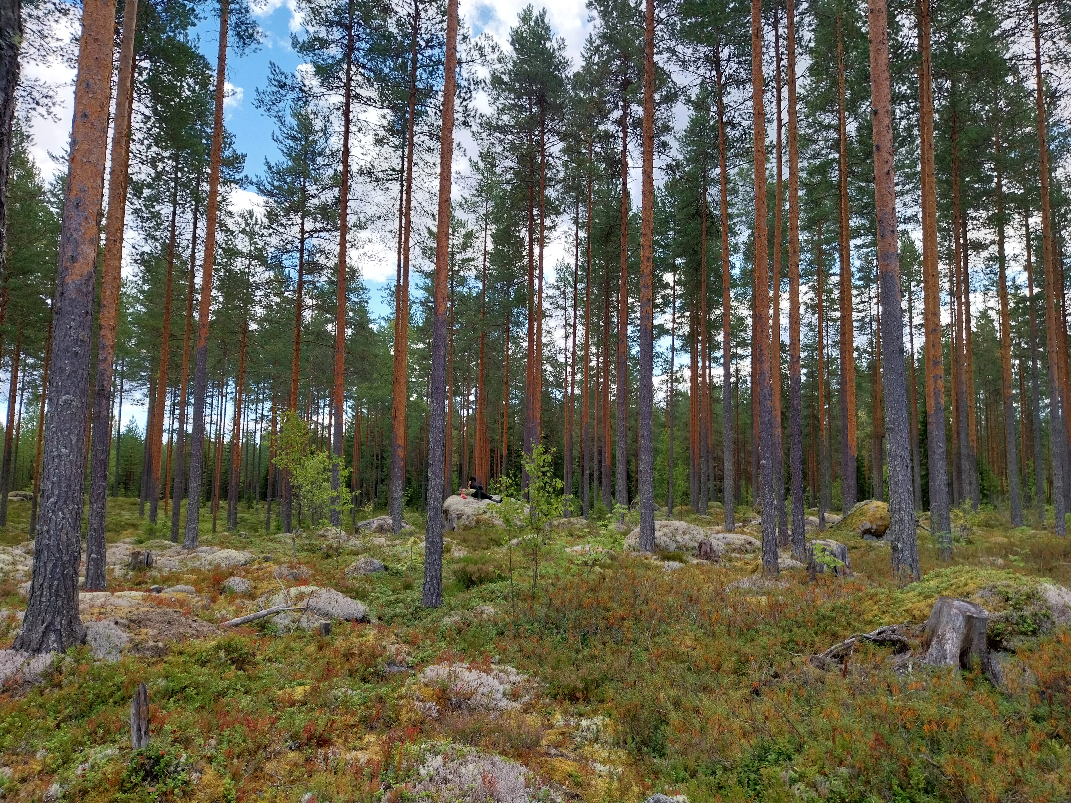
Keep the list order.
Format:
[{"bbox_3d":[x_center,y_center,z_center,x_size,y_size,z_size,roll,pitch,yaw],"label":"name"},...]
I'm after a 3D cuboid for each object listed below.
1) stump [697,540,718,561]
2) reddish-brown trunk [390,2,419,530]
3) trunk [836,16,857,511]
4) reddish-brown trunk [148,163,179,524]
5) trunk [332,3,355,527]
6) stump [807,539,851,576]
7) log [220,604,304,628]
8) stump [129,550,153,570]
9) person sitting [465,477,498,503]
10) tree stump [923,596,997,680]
[{"bbox_3d":[3.484,3.018,16.300,0.380,0.420,0.360,0,-6,12],"label":"stump"},{"bbox_3d":[-4.419,-5.009,27.792,0.330,18.684,0.330,1,-6,0],"label":"reddish-brown trunk"},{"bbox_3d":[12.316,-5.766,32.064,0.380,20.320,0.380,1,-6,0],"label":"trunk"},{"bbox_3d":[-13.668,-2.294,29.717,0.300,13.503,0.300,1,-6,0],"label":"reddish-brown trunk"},{"bbox_3d":[-6.913,-5.243,29.003,0.320,19.299,0.320,0,-6,0],"label":"trunk"},{"bbox_3d":[4.703,2.502,12.900,0.680,0.560,0.630,-1,-6,20],"label":"stump"},{"bbox_3d":[-3.043,2.377,8.950,0.901,0.100,0.100,-5,-1,-42],"label":"log"},{"bbox_3d":[-6.964,2.792,14.200,0.420,0.340,0.380,4,-7,-25],"label":"stump"},{"bbox_3d":[-1.741,2.977,27.000,1.050,0.800,0.500,-1,-6,17],"label":"person sitting"},{"bbox_3d":[3.121,1.721,5.900,0.510,0.550,0.480,-2,-7,27],"label":"tree stump"}]

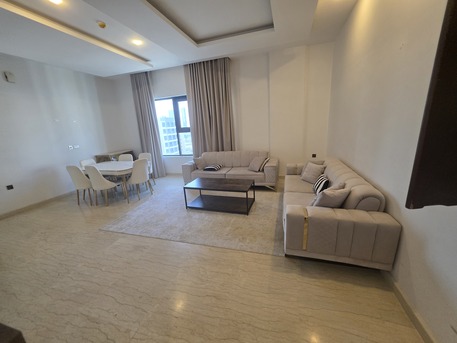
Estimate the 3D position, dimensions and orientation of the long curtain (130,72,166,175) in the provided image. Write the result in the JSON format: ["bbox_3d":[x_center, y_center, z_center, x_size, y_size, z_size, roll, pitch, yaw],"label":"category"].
[{"bbox_3d":[-2.308,-1.278,5.077,0.609,2.944,0.145,2,16,18],"label":"long curtain"}]

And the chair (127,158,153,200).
[{"bbox_3d":[-1.973,0.160,3.739,0.522,0.855,0.450,3,17,23],"label":"chair"}]

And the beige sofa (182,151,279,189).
[{"bbox_3d":[0.075,-0.083,4.317,2.218,0.768,0.841,2,16,18],"label":"beige sofa"}]

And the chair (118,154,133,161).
[{"bbox_3d":[-2.690,0.041,4.340,0.450,0.855,0.522,2,16,18],"label":"chair"}]

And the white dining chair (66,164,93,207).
[{"bbox_3d":[-2.903,0.255,3.609,0.450,0.855,0.507,2,16,21],"label":"white dining chair"}]

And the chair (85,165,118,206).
[{"bbox_3d":[-2.485,0.262,3.487,0.450,0.855,0.507,3,17,23],"label":"chair"}]

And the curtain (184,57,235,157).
[{"bbox_3d":[-0.426,-1.227,4.511,1.218,2.900,0.145,2,16,18],"label":"curtain"}]

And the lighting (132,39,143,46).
[{"bbox_3d":[-1.627,-2.324,3.079,0.123,0.044,0.123,2,16,18],"label":"lighting"}]

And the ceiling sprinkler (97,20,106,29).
[{"bbox_3d":[-1.853,-2.142,2.505,0.105,0.050,0.105,1,17,16],"label":"ceiling sprinkler"}]

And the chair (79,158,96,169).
[{"bbox_3d":[-2.941,0.163,3.952,0.522,0.855,0.450,2,16,18],"label":"chair"}]

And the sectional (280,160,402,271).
[{"bbox_3d":[1.365,0.308,2.596,0.928,0.768,2.102,2,16,18],"label":"sectional"}]

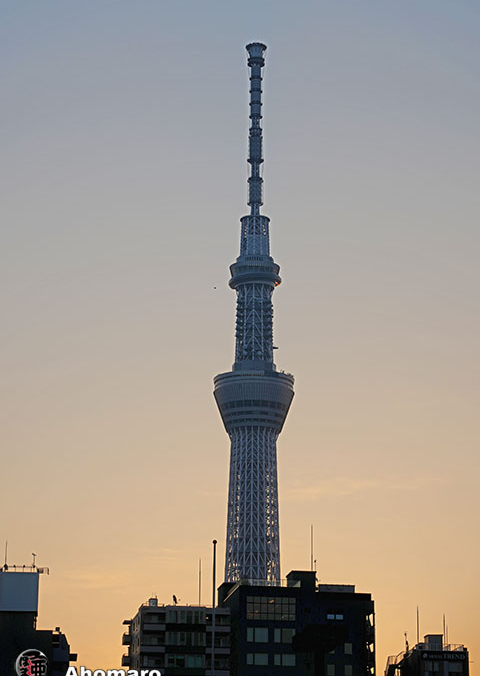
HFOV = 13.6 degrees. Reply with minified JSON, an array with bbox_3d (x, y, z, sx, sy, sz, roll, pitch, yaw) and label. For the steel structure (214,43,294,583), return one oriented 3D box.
[{"bbox_3d":[9.750,87.400,1417.000,65.000,634.000,65.000,0,-16,0],"label":"steel structure"}]

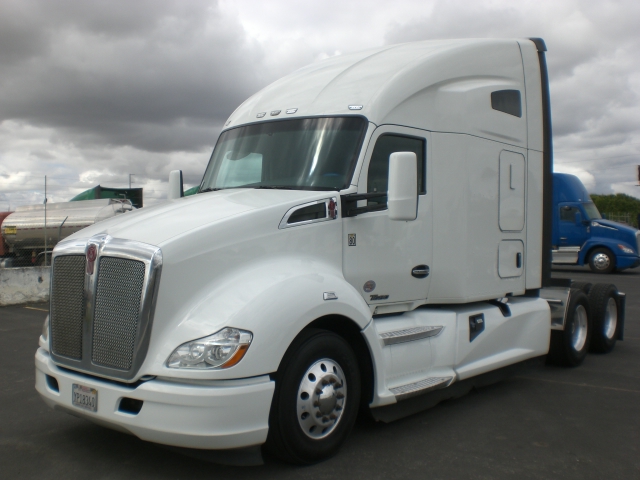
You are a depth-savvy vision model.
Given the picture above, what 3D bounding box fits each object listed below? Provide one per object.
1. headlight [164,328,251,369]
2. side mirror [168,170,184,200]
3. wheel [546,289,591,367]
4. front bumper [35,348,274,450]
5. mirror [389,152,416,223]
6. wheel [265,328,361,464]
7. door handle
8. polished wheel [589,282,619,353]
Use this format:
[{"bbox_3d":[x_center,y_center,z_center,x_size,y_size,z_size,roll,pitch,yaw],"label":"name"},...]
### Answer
[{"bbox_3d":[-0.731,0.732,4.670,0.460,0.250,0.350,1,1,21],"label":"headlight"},{"bbox_3d":[-1.501,-0.469,7.284,0.110,0.530,0.230,0,1,-36],"label":"side mirror"},{"bbox_3d":[3.354,1.169,9.405,0.280,1.020,1.020,1,1,39],"label":"wheel"},{"bbox_3d":[-1.433,1.148,5.214,2.340,0.470,0.740,1,1,39],"label":"front bumper"},{"bbox_3d":[0.649,-0.417,5.538,0.230,0.530,0.110,1,1,24],"label":"mirror"},{"bbox_3d":[-0.068,1.184,5.376,0.280,1.020,1.020,1,1,39],"label":"wheel"},{"bbox_3d":[0.914,0.292,6.419,0.055,0.127,0.280,1,1,42],"label":"door handle"},{"bbox_3d":[4.198,1.165,10.448,0.280,1.020,1.020,1,1,39],"label":"polished wheel"}]

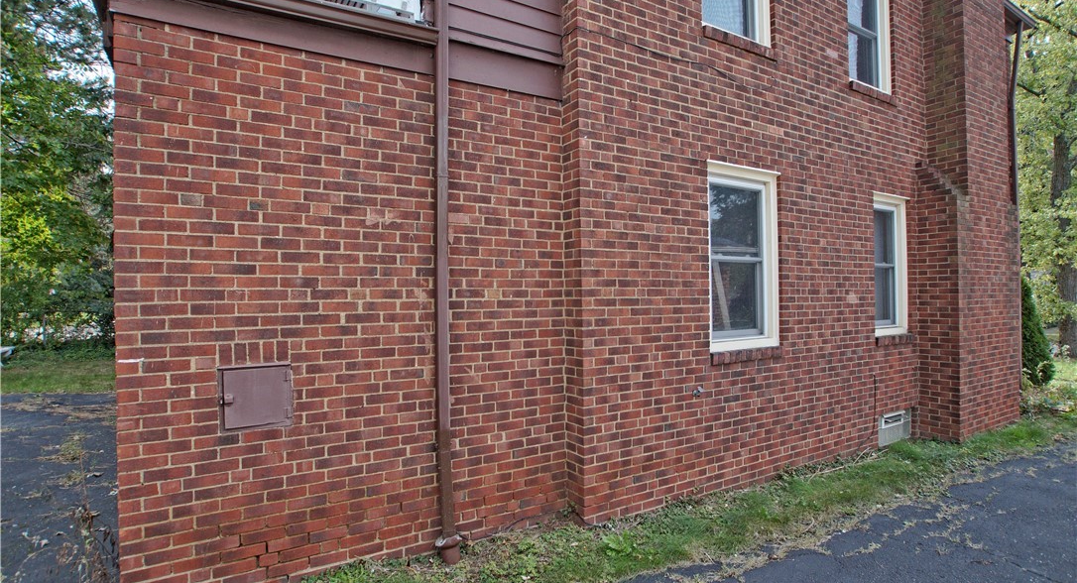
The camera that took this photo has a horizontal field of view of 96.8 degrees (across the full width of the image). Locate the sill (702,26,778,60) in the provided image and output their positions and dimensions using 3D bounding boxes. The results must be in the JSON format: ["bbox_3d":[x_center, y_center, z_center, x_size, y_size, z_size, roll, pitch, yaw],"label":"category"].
[{"bbox_3d":[1.737,-2.128,4.174,0.910,0.100,0.110,0,-1,-29],"label":"sill"}]

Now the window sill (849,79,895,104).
[{"bbox_3d":[3.604,-2.124,5.199,0.870,0.103,0.110,0,-1,-29],"label":"window sill"}]

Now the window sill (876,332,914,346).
[{"bbox_3d":[3.885,0.536,5.282,0.730,0.103,0.110,0,-1,-29],"label":"window sill"}]

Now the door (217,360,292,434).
[{"bbox_3d":[-1.512,0.563,2.561,0.342,0.354,0.040,0,-1,-27],"label":"door"}]

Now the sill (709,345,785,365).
[{"bbox_3d":[1.766,0.548,4.120,0.860,0.103,0.110,0,-1,-29],"label":"sill"}]

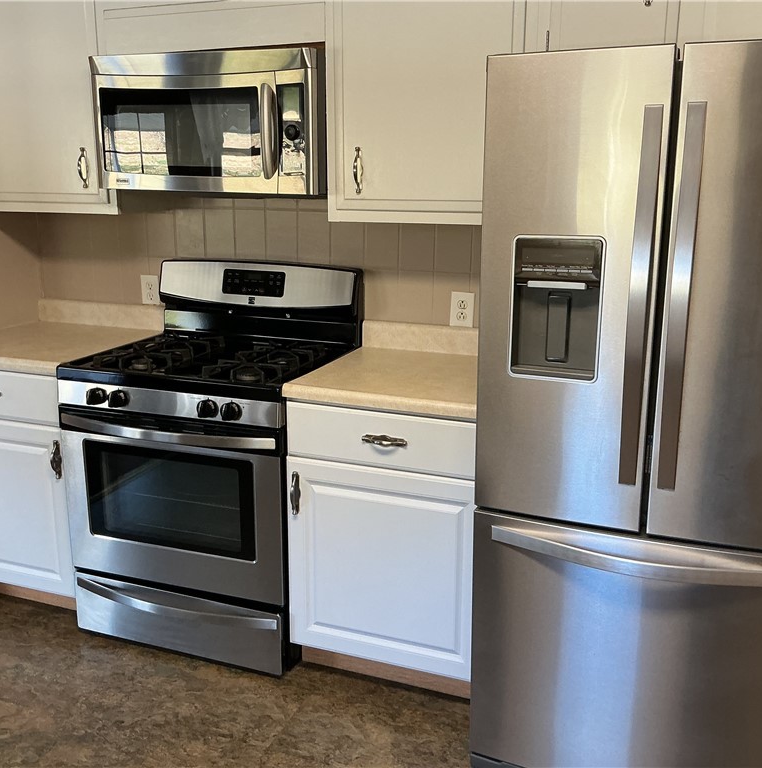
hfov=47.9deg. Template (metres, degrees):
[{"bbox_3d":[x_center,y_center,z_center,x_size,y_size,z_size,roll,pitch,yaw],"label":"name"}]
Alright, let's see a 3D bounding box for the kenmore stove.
[{"bbox_3d":[-0.547,0.226,2.838,0.760,1.178,0.680,5,15,20],"label":"kenmore stove"}]

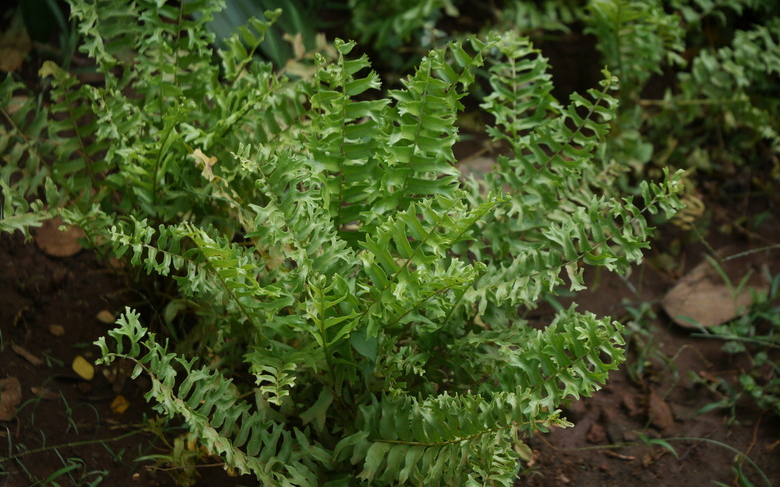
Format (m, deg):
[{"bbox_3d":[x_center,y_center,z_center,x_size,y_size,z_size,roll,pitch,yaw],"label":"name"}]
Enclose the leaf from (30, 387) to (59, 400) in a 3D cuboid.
[{"bbox_3d":[-0.418,0.181,2.444,0.041,0.008,0.019,14,34,22],"label":"leaf"}]

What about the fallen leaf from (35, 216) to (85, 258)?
[{"bbox_3d":[-0.449,-0.010,2.762,0.063,0.012,0.108,-2,31,-3],"label":"fallen leaf"}]

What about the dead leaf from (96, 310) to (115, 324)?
[{"bbox_3d":[-0.363,0.095,2.588,0.017,0.006,0.029,-19,36,-29],"label":"dead leaf"}]

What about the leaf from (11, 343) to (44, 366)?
[{"bbox_3d":[-0.452,0.136,2.520,0.012,0.008,0.062,-25,39,-36],"label":"leaf"}]

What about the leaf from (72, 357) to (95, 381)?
[{"bbox_3d":[-0.376,0.153,2.491,0.020,0.008,0.044,-22,47,-22],"label":"leaf"}]

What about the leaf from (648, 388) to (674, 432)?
[{"bbox_3d":[0.318,0.197,2.415,0.024,0.014,0.066,-8,44,-9],"label":"leaf"}]

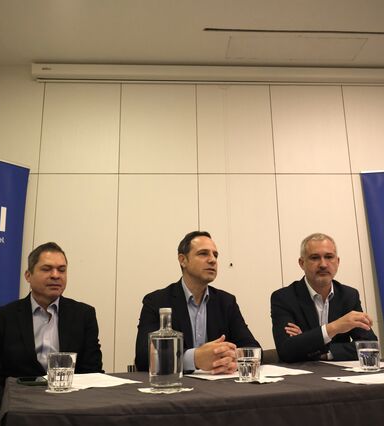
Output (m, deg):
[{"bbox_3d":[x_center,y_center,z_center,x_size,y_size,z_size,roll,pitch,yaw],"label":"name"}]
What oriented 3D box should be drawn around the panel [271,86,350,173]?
[{"bbox_3d":[1.045,-0.802,3.815,0.667,0.958,0.035,0,-14,-3],"label":"panel"}]

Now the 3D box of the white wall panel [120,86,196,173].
[{"bbox_3d":[-0.287,-0.796,3.748,0.667,0.958,0.035,0,-14,-3],"label":"white wall panel"}]

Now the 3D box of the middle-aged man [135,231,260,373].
[{"bbox_3d":[0.036,0.702,1.748,0.570,1.320,0.720,3,-14,-17],"label":"middle-aged man"}]

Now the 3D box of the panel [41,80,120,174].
[{"bbox_3d":[-0.954,-0.793,3.715,0.667,0.958,0.035,0,-14,-3],"label":"panel"}]

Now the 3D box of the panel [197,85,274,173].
[{"bbox_3d":[0.379,-0.799,3.781,0.667,0.958,0.035,0,-14,-3],"label":"panel"}]

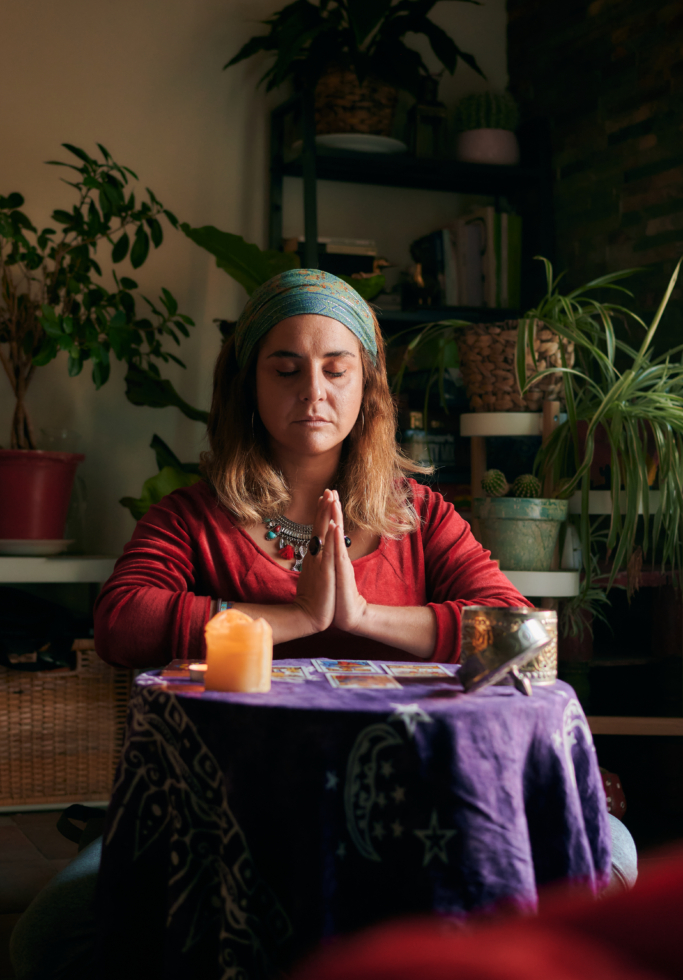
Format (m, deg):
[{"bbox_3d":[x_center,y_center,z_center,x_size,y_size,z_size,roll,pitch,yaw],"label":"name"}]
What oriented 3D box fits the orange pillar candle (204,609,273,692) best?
[{"bbox_3d":[-0.105,0.163,1.510,0.068,0.082,0.068,0,-1,0],"label":"orange pillar candle"}]

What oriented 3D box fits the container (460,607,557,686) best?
[{"bbox_3d":[0.178,0.165,1.570,0.100,0.076,0.100,0,-1,0],"label":"container"}]

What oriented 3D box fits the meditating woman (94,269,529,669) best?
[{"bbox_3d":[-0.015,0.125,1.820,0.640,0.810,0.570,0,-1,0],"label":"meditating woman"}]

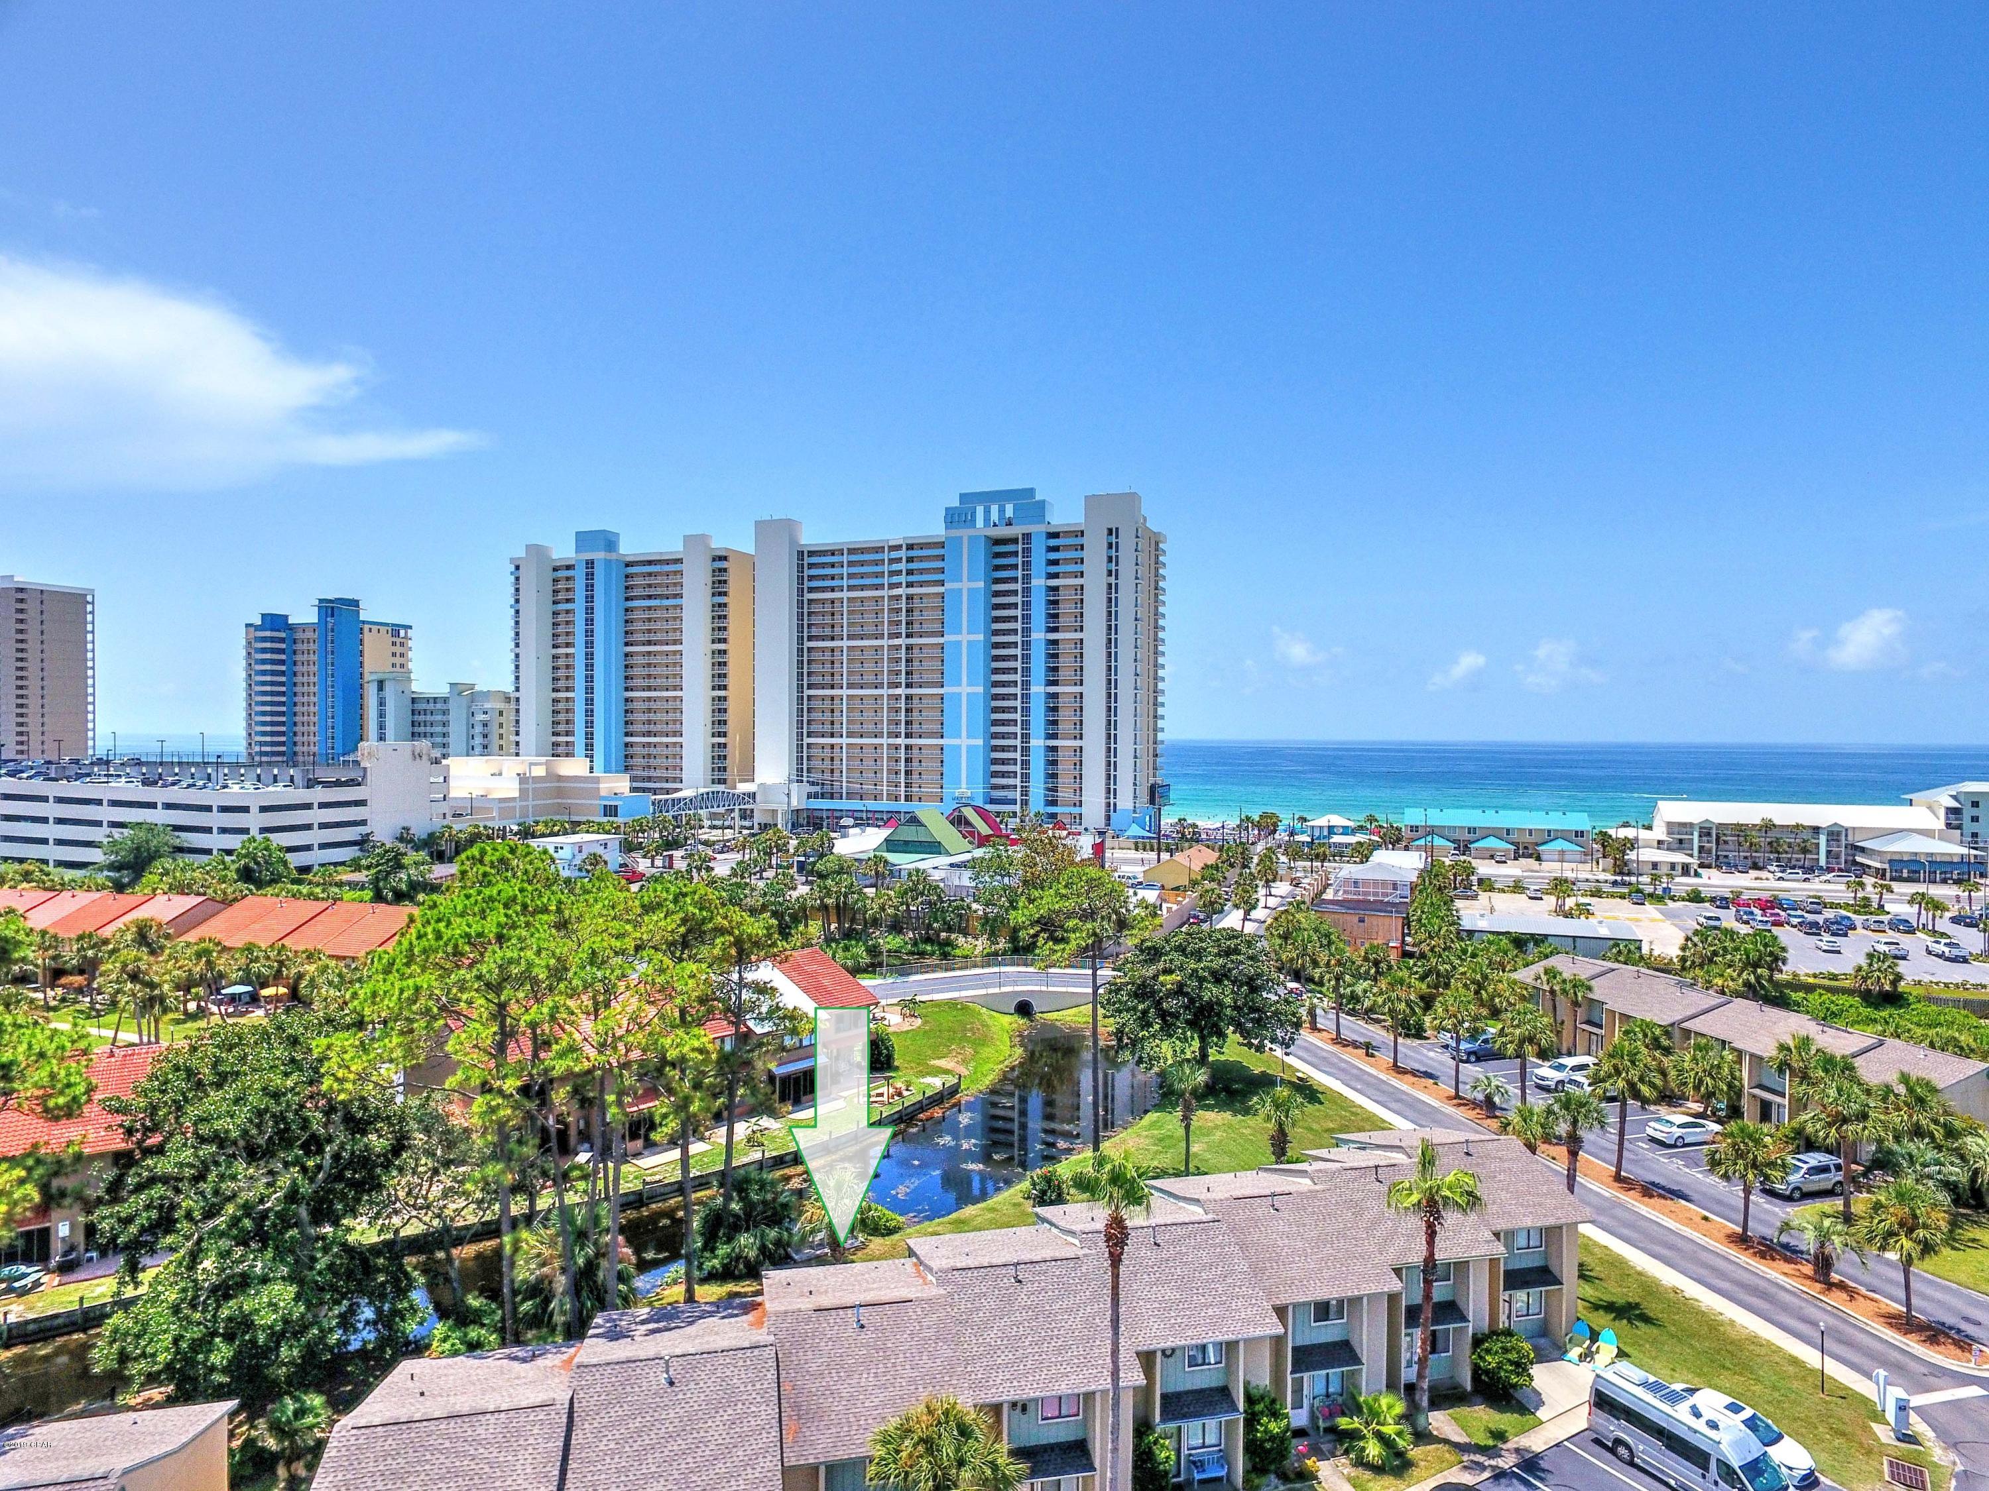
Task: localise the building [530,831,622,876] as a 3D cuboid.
[{"bbox_3d":[-73.707,19.171,201.880,11.500,6.100,12.500,1,1,25],"label":"building"}]

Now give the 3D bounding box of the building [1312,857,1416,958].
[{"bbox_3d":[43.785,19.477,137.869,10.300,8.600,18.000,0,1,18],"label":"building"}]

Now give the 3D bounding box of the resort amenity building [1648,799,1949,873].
[{"bbox_3d":[140.200,15.859,202.300,42.500,11.200,11.800,0,0,14],"label":"resort amenity building"}]

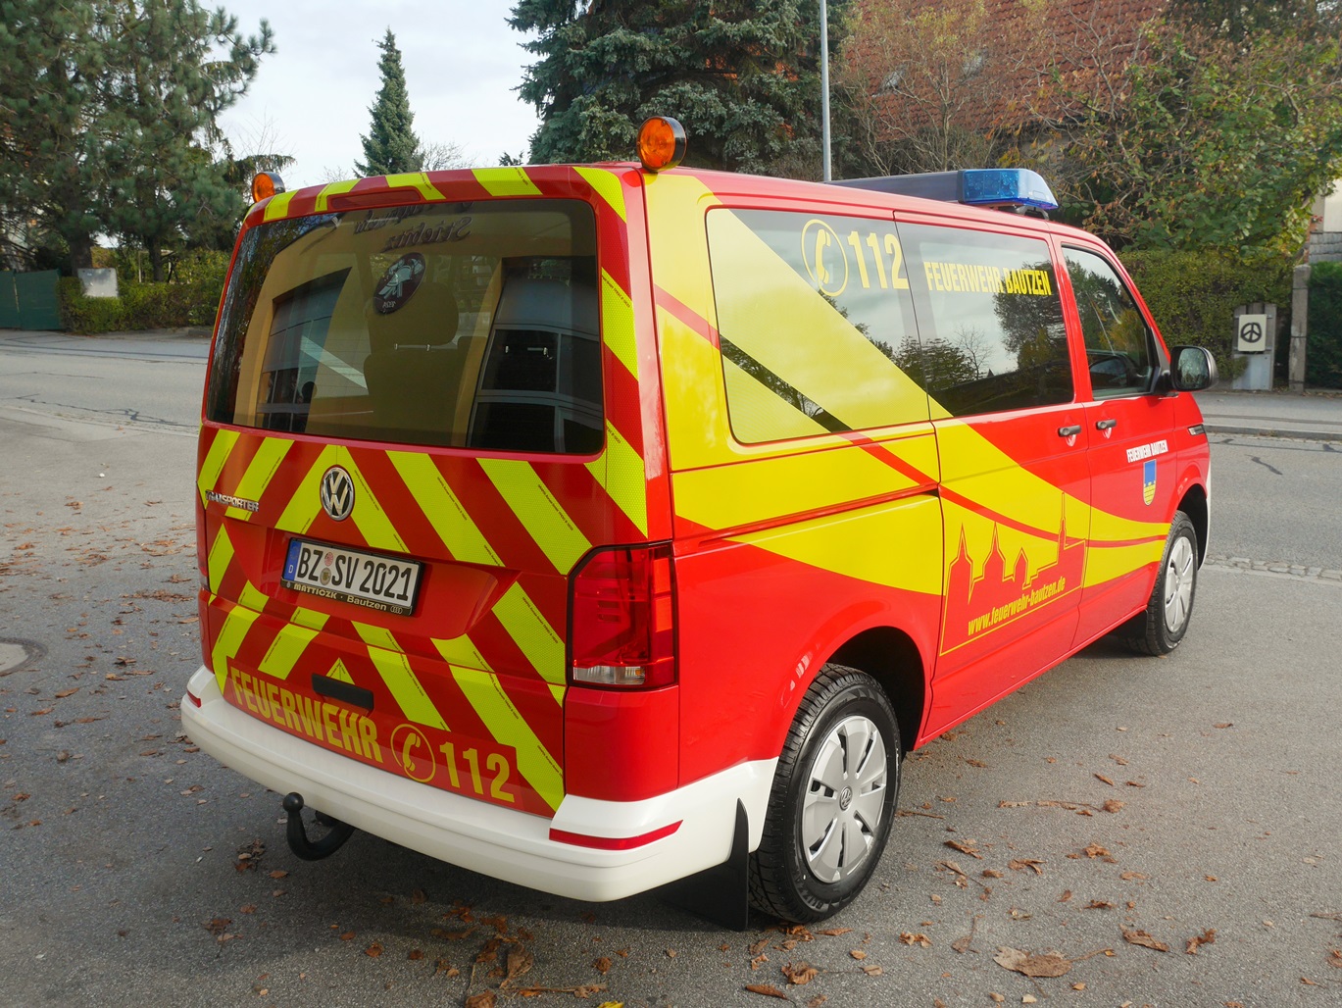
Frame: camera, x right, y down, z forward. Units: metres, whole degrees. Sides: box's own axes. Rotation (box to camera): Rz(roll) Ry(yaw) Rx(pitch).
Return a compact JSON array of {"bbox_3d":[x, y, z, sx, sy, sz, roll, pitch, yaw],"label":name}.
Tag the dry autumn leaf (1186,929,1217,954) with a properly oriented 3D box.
[{"bbox_3d":[1.369,1.131,3.205,0.130,0.030,0.055,-10,13,-42],"label":"dry autumn leaf"}]

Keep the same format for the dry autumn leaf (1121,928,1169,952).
[{"bbox_3d":[1.235,1.131,3.229,0.050,0.022,0.140,-9,13,-39],"label":"dry autumn leaf"}]

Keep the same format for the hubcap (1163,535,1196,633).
[{"bbox_3d":[2.309,0.366,5.671,0.055,0.440,0.440,7,12,37],"label":"hubcap"}]

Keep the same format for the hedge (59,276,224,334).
[{"bbox_3d":[-15.720,-5.898,36.741,5.164,1.668,1.390,1,11,18],"label":"hedge"}]

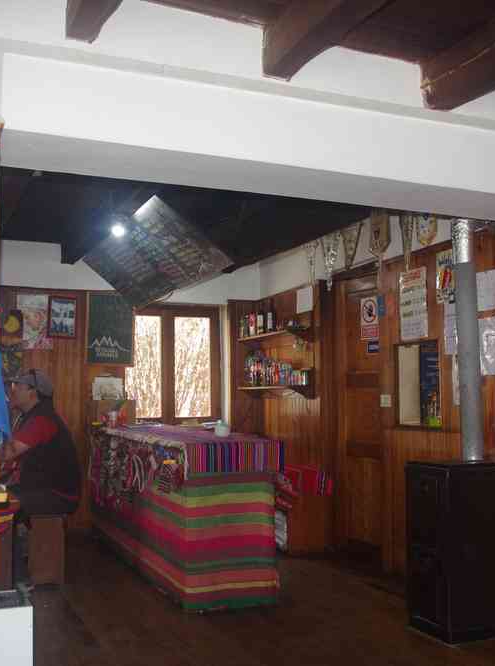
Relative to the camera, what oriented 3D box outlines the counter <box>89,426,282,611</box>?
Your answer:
[{"bbox_3d":[-0.494,1.203,5.368,0.715,0.949,1.950,2,-4,-23],"label":"counter"}]

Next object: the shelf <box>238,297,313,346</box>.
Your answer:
[{"bbox_3d":[0.203,-0.122,6.576,0.220,0.329,1.025,2,-4,-23],"label":"shelf"}]

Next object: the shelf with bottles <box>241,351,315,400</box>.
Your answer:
[{"bbox_3d":[0.209,0.358,6.247,0.220,0.345,1.021,2,-4,-23],"label":"shelf with bottles"}]

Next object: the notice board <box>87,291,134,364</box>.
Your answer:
[{"bbox_3d":[-1.248,-0.041,6.837,0.425,0.630,0.030,2,-4,-23],"label":"notice board"}]

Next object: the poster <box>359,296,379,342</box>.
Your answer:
[{"bbox_3d":[0.863,-0.103,5.301,0.010,0.300,0.215,2,-4,-23],"label":"poster"}]

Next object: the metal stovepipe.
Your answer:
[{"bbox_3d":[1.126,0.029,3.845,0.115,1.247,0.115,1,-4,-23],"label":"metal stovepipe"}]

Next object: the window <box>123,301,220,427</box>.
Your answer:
[{"bbox_3d":[-0.684,0.286,6.719,0.927,1.063,0.091,2,-4,-23],"label":"window"}]

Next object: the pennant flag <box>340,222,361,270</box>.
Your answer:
[{"bbox_3d":[0.760,-0.624,5.480,0.020,0.335,0.280,2,-4,-23],"label":"pennant flag"}]

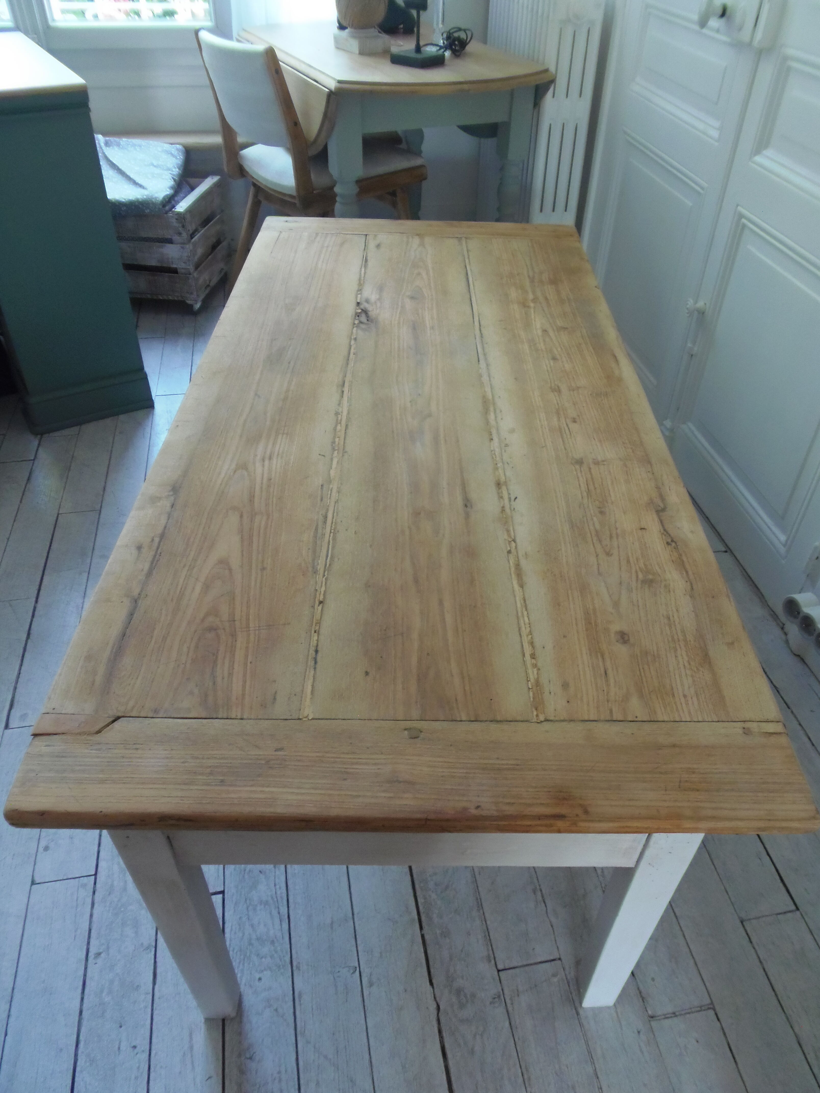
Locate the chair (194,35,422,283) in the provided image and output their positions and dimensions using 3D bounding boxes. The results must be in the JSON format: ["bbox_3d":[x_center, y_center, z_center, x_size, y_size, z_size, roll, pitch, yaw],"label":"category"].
[{"bbox_3d":[-0.317,-1.240,2.546,0.540,0.815,0.450,-30,50,-29],"label":"chair"}]

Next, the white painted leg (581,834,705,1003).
[{"bbox_3d":[0.256,0.404,0.880,0.053,0.565,0.051,1,42,0],"label":"white painted leg"}]

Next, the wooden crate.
[{"bbox_3d":[-0.969,-1.125,2.774,0.500,0.343,0.395,6,42,6],"label":"wooden crate"}]

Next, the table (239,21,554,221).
[{"bbox_3d":[-0.074,-1.366,2.743,0.660,0.750,1.200,-13,43,-14],"label":"table"}]

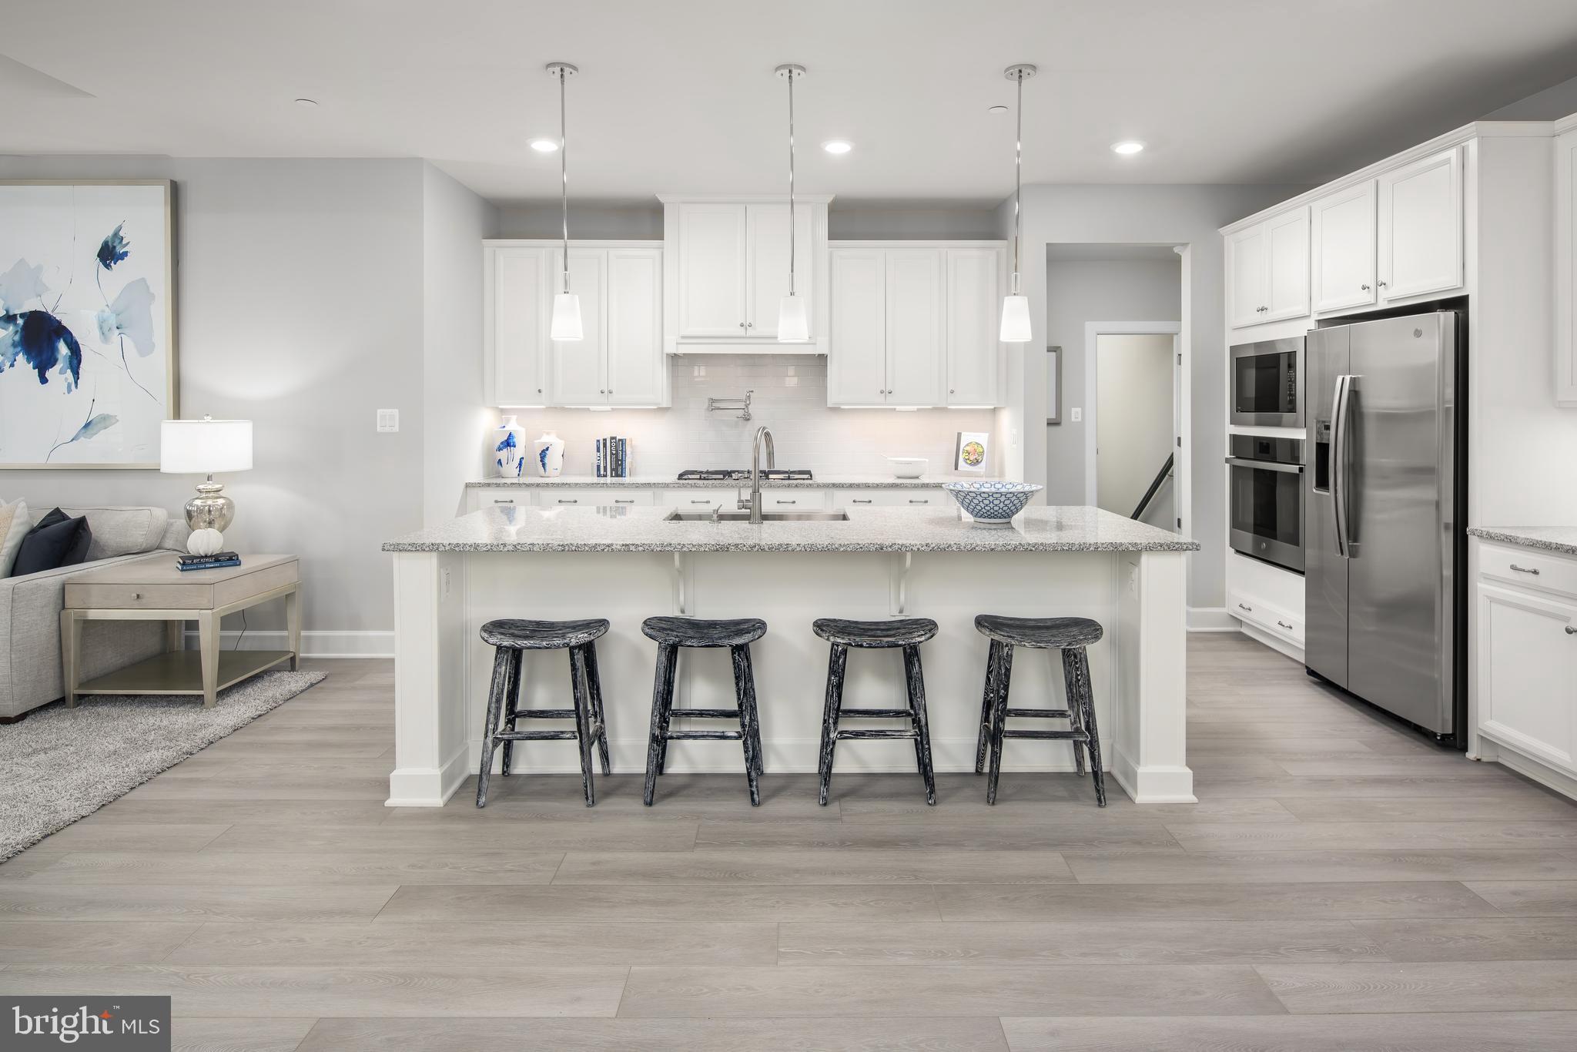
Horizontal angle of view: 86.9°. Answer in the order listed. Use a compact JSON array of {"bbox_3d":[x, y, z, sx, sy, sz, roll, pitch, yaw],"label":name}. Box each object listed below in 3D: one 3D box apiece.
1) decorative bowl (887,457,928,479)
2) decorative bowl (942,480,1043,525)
[{"bbox_3d":[0.772,-0.382,5.430,0.280,0.140,0.250,0,5,1],"label":"decorative bowl"},{"bbox_3d":[0.856,-0.097,3.495,0.411,0.148,0.411,0,5,0],"label":"decorative bowl"}]

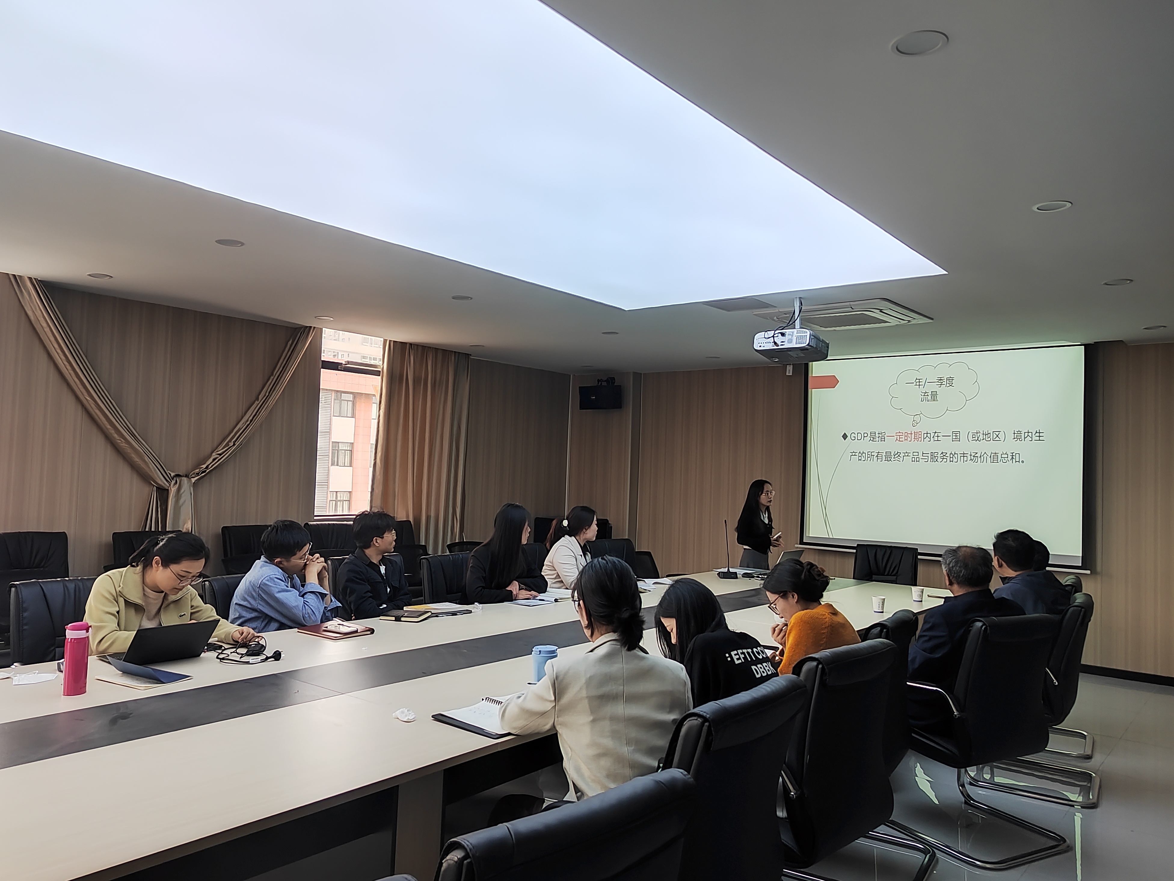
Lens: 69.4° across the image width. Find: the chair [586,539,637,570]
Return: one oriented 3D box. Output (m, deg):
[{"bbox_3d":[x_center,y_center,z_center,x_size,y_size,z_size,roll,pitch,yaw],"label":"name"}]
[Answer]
[{"bbox_3d":[0.374,1.312,6.878,0.620,0.965,0.570,0,-3,36],"label":"chair"}]

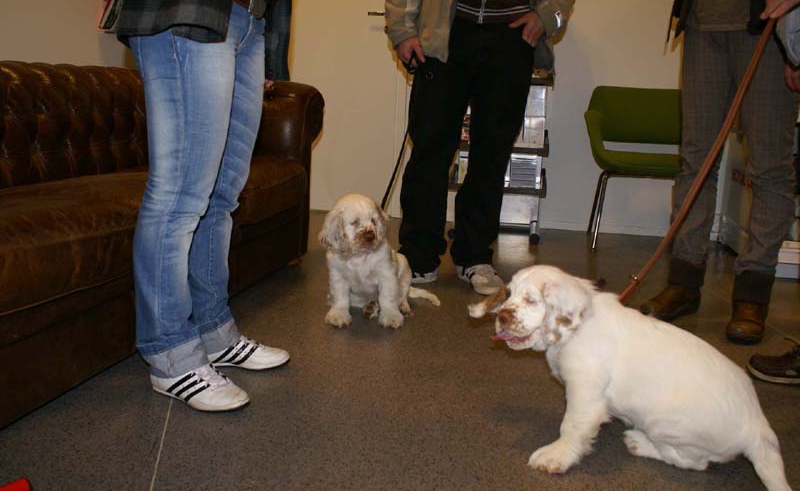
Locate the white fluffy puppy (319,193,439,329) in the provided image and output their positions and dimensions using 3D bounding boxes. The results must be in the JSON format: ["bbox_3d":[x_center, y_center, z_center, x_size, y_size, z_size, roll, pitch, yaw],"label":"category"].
[{"bbox_3d":[-0.071,0.031,2.912,0.340,0.415,0.410,5,12,14],"label":"white fluffy puppy"}]

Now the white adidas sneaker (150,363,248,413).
[{"bbox_3d":[-0.499,0.333,2.168,0.280,0.095,0.103,7,13,23],"label":"white adidas sneaker"}]

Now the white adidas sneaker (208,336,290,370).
[{"bbox_3d":[-0.441,0.283,2.420,0.275,0.095,0.103,2,12,-2],"label":"white adidas sneaker"}]

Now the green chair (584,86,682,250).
[{"bbox_3d":[1.219,-0.376,4.232,0.620,0.765,0.570,4,12,8],"label":"green chair"}]

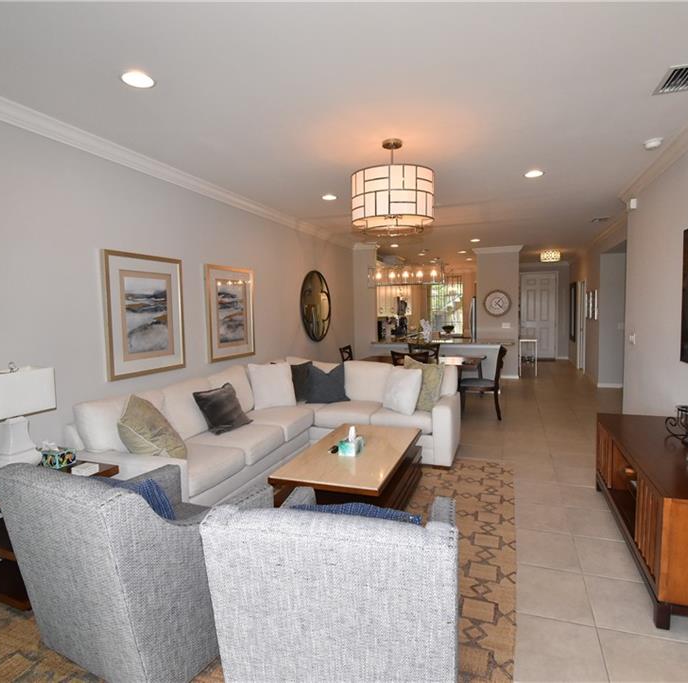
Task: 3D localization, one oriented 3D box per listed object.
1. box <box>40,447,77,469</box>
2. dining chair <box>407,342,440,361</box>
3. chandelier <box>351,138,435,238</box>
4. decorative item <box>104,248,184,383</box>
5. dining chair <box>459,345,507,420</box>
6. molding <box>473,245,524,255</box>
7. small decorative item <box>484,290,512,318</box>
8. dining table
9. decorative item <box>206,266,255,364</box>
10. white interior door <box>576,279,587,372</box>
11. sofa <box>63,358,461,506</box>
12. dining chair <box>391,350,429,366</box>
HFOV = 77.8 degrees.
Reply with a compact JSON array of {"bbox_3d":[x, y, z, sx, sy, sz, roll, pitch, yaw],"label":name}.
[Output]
[{"bbox_3d":[-1.911,0.763,2.858,0.130,0.125,0.125,1,5,22],"label":"box"},{"bbox_3d":[1.236,0.542,6.668,0.490,0.960,0.580,0,4,22],"label":"dining chair"},{"bbox_3d":[0.381,-1.200,3.364,0.650,0.704,0.650,-1,4,0],"label":"chandelier"},{"bbox_3d":[-1.687,-0.226,3.684,0.040,1.017,0.815,0,4,22],"label":"decorative item"},{"bbox_3d":[1.977,0.562,6.038,0.600,0.980,0.490,0,4,22],"label":"dining chair"},{"bbox_3d":[3.306,-1.973,9.187,1.027,0.144,0.160,1,5,22],"label":"molding"},{"bbox_3d":[3.306,-0.816,9.222,0.544,0.564,0.050,0,4,22],"label":"small decorative item"},{"bbox_3d":[1.153,0.664,6.406,1.782,0.765,1.027,0,4,22],"label":"dining table"},{"bbox_3d":[-1.251,-0.319,4.779,0.040,1.017,0.815,0,4,22],"label":"decorative item"},{"bbox_3d":[5.480,-0.342,9.851,0.101,2.084,0.856,0,4,22],"label":"white interior door"},{"bbox_3d":[-0.324,0.805,4.026,2.424,0.976,3.008,1,5,22],"label":"sofa"},{"bbox_3d":[0.978,0.596,5.992,0.490,0.960,0.580,1,5,26],"label":"dining chair"}]

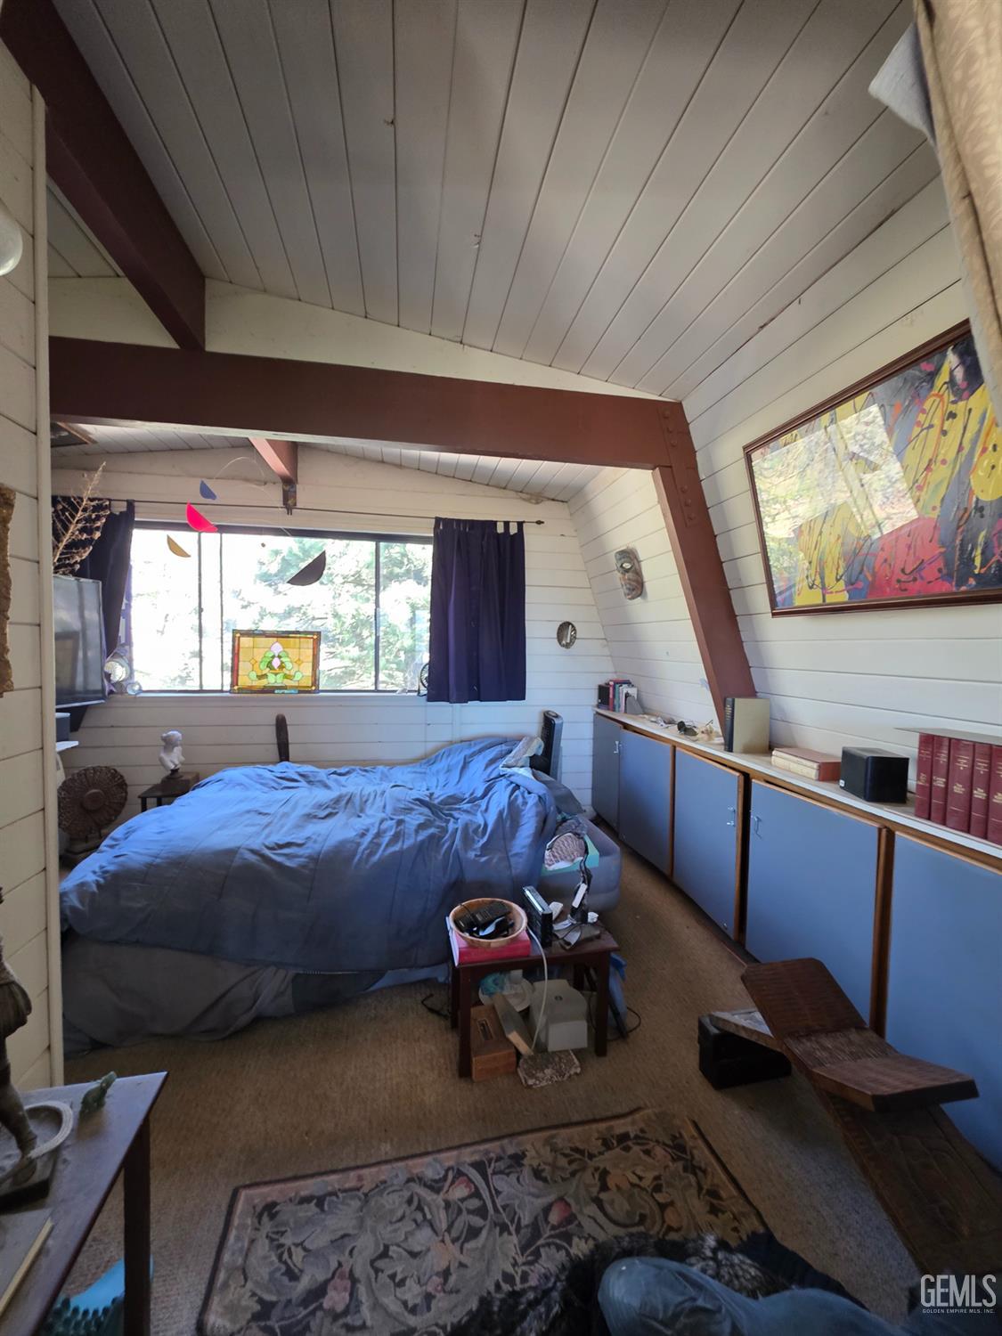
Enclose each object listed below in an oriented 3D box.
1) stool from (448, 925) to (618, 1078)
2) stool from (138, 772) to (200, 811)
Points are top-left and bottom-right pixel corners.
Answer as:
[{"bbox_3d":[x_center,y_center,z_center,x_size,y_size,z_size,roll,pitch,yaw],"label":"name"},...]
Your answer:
[{"bbox_3d":[0.095,1.030,1.618,0.504,0.343,0.241,0,3,-11],"label":"stool"},{"bbox_3d":[-1.874,0.914,3.009,0.406,0.394,0.318,0,3,-11],"label":"stool"}]

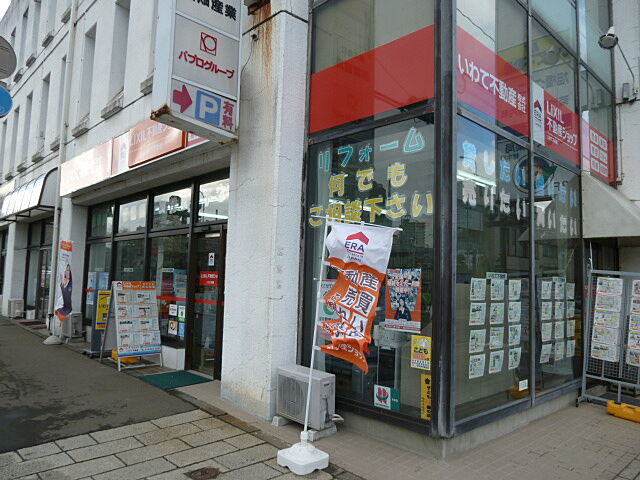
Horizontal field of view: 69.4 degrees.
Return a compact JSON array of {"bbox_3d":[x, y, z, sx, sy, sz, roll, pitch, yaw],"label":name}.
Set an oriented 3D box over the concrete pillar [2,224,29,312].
[{"bbox_3d":[-10.432,0.927,15.931,0.465,3.200,0.929,6,-6,-43],"label":"concrete pillar"}]

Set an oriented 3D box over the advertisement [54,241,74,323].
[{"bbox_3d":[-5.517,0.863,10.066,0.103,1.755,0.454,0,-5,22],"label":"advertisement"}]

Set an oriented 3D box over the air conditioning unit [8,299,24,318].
[{"bbox_3d":[-9.368,2.100,14.323,0.289,0.568,0.764,6,-6,-43],"label":"air conditioning unit"}]

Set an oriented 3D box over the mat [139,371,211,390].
[{"bbox_3d":[-2.090,2.016,6.716,0.760,0.015,0.920,6,-6,-43],"label":"mat"}]

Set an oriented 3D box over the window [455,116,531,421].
[{"bbox_3d":[1.871,0.305,4.921,1.631,2.890,0.062,6,-6,-43],"label":"window"}]

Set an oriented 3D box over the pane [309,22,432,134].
[{"bbox_3d":[0.508,-1.712,5.132,0.031,0.743,1.796,6,-6,-43],"label":"pane"}]

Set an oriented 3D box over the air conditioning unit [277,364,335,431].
[{"bbox_3d":[-0.156,1.630,4.879,0.671,0.490,0.248,-3,-6,44],"label":"air conditioning unit"}]

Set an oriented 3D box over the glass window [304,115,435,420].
[{"bbox_3d":[0.458,0.260,5.004,0.062,2.890,1.806,6,-6,-43],"label":"glass window"}]

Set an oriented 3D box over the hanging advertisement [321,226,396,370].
[{"bbox_3d":[0.310,0.507,4.150,0.619,1.342,0.206,6,-5,-17],"label":"hanging advertisement"}]

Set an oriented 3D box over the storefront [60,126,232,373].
[{"bbox_3d":[-3.813,0.113,9.078,0.774,4.181,7.639,6,-6,-43],"label":"storefront"}]

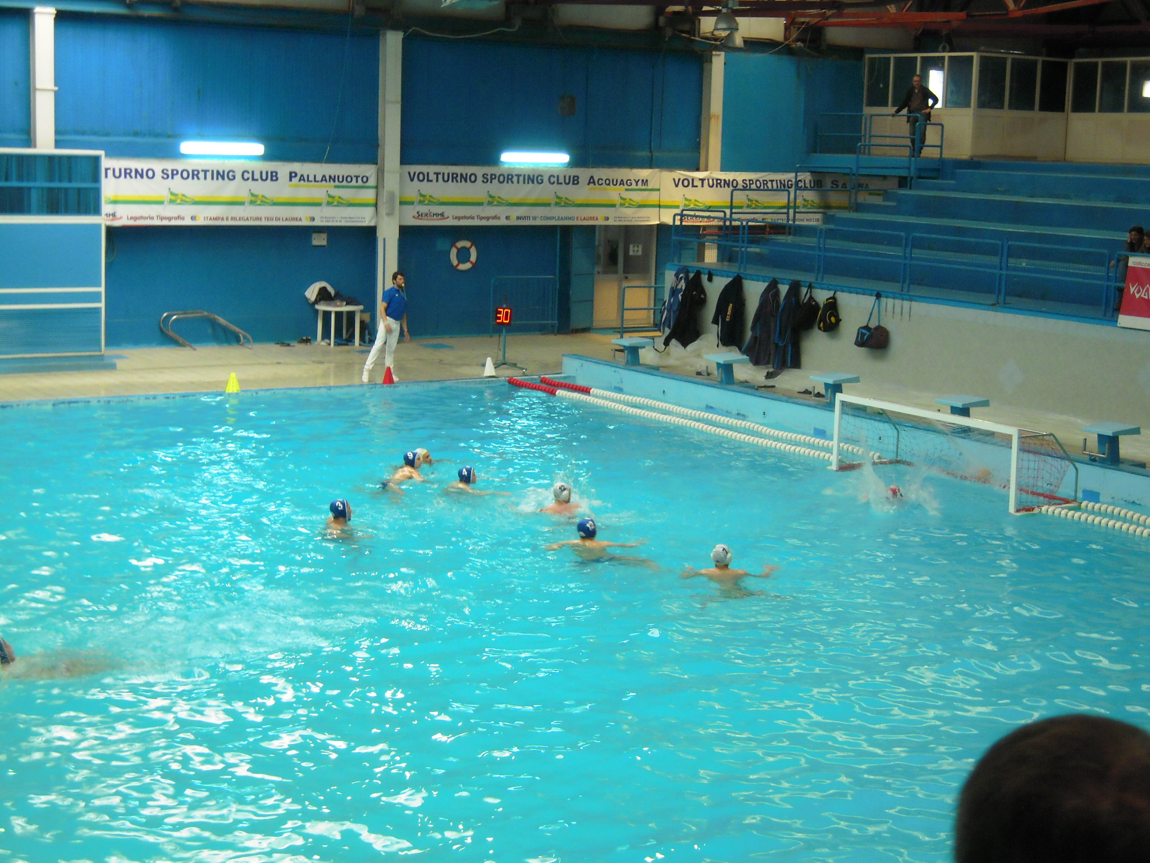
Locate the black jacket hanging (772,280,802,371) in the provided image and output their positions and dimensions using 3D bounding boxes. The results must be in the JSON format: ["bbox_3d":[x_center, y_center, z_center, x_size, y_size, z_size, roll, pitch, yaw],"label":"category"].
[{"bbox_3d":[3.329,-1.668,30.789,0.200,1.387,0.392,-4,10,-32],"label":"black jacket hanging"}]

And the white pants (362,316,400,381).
[{"bbox_3d":[-3.077,-1.328,31.302,0.480,1.035,0.400,6,10,25],"label":"white pants"}]

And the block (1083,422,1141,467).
[{"bbox_3d":[6.329,0.138,23.176,0.485,0.440,0.475,-4,10,-33],"label":"block"}]

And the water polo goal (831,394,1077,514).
[{"bbox_3d":[4.525,0.206,23.442,1.030,0.980,3.150,-4,10,-32],"label":"water polo goal"}]

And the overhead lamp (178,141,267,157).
[{"bbox_3d":[-6.265,-5.014,34.782,1.550,0.200,0.130,-4,10,-33],"label":"overhead lamp"}]

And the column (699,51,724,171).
[{"bbox_3d":[2.823,-5.001,40.935,0.310,5.742,0.300,-4,10,-32],"label":"column"}]

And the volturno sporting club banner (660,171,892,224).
[{"bbox_3d":[4.410,-4.949,41.836,6.380,1.120,0.050,-4,10,-33],"label":"volturno sporting club banner"}]

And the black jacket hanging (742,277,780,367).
[{"bbox_3d":[3.044,-1.781,32.031,0.280,1.369,0.548,-4,10,-32],"label":"black jacket hanging"}]

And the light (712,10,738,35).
[{"bbox_3d":[2.634,-7.140,34.200,0.440,0.410,0.440,2,9,0],"label":"light"}]

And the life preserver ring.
[{"bbox_3d":[-2.151,-3.392,37.790,0.580,0.580,0.100,-4,10,-33],"label":"life preserver ring"}]

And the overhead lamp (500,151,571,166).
[{"bbox_3d":[-0.792,-5.413,38.846,1.550,0.190,0.140,-4,10,-32],"label":"overhead lamp"}]

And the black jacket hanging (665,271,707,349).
[{"bbox_3d":[1.929,-2.123,33.933,0.300,1.300,0.650,-4,10,-33],"label":"black jacket hanging"}]

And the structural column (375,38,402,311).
[{"bbox_3d":[-3.494,-4.591,36.913,0.310,5.773,0.300,-4,10,-32],"label":"structural column"}]

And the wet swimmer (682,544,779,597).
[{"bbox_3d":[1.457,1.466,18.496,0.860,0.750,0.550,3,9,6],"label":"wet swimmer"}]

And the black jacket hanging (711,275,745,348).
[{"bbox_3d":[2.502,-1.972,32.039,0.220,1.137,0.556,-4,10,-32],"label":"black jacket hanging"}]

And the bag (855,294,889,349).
[{"bbox_3d":[4.505,-1.684,29.700,0.300,0.829,0.393,-4,10,-32],"label":"bag"}]

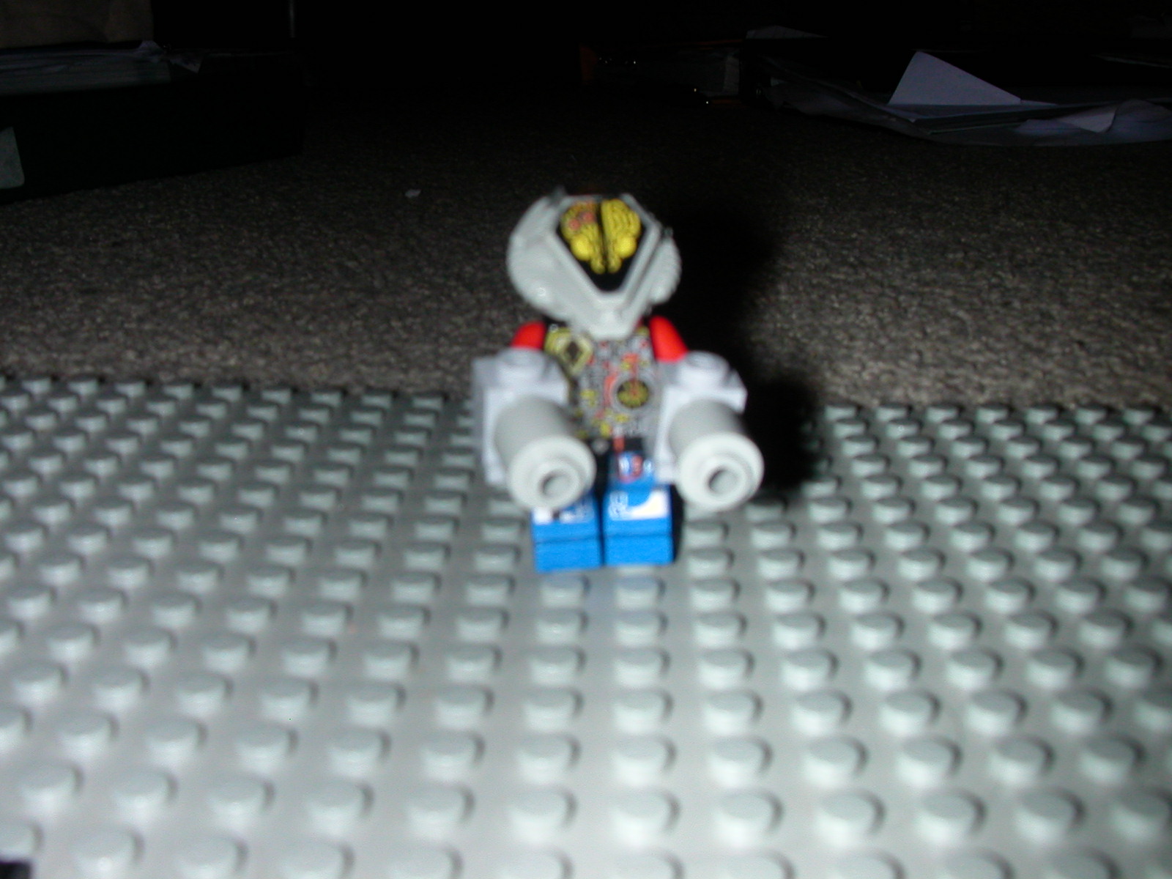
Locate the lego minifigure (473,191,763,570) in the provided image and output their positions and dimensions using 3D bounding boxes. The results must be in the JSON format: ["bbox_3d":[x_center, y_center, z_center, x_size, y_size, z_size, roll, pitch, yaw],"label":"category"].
[{"bbox_3d":[0.002,-0.004,0.127,0.027,0.041,0.032,-3,20,-9],"label":"lego minifigure"}]

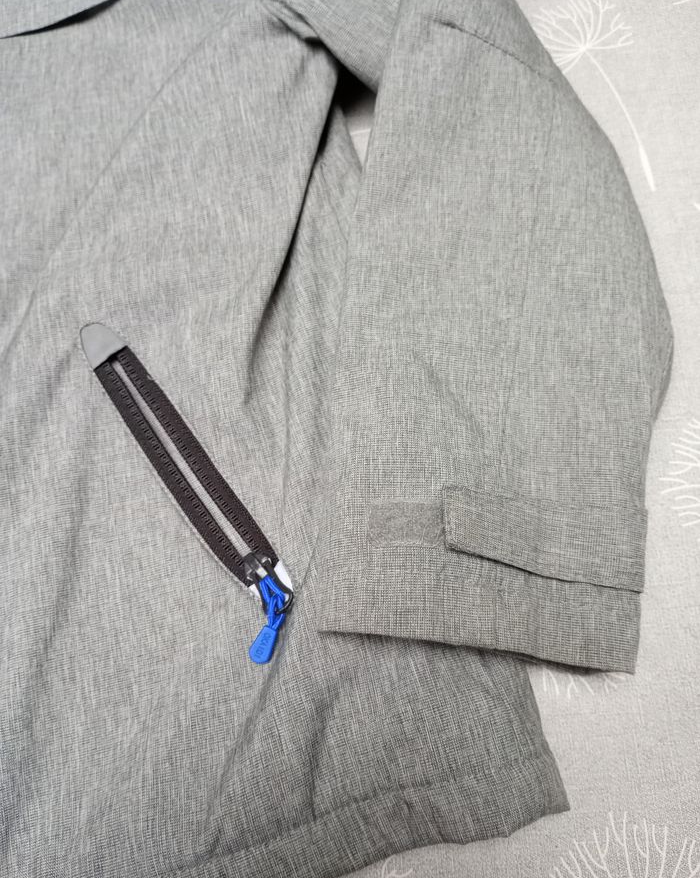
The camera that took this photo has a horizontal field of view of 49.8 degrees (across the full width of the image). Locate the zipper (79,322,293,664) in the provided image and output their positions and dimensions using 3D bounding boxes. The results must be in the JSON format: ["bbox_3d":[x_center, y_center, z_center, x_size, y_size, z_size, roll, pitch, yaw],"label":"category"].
[{"bbox_3d":[-0.057,0.010,0.263,0.024,0.012,0.142,-30,75,-9],"label":"zipper"}]

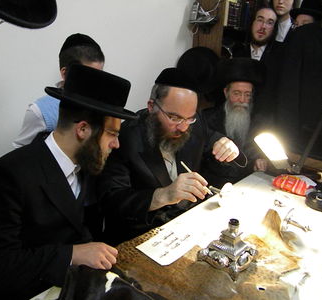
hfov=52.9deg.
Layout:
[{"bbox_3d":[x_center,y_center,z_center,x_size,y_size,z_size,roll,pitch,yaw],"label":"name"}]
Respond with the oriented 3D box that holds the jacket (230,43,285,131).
[{"bbox_3d":[0.669,-0.340,2.220,0.480,0.750,0.300,3,22,8],"label":"jacket"}]

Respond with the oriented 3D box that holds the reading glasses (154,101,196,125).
[{"bbox_3d":[0.053,-0.160,1.290,0.140,0.050,0.140,5,34,-42],"label":"reading glasses"}]

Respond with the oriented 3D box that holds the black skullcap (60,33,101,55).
[{"bbox_3d":[-0.344,-0.457,1.400,0.170,0.085,0.180,-12,29,-39],"label":"black skullcap"}]

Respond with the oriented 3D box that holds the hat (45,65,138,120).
[{"bbox_3d":[-0.229,-0.213,1.130,0.345,0.135,0.305,16,13,-11],"label":"hat"}]

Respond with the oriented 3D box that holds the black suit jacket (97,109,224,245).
[{"bbox_3d":[-0.002,0.097,1.390,0.520,0.590,0.430,-19,29,-39],"label":"black suit jacket"}]

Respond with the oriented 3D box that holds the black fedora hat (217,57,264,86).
[{"bbox_3d":[0.450,-0.439,1.820,0.275,0.135,0.300,-3,22,-6],"label":"black fedora hat"}]

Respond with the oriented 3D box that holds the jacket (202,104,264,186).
[{"bbox_3d":[0.436,0.026,1.870,0.500,0.600,0.380,-2,22,-5],"label":"jacket"}]

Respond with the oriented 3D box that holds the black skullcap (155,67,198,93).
[{"bbox_3d":[0.064,-0.277,1.290,0.170,0.090,0.180,20,19,-7],"label":"black skullcap"}]

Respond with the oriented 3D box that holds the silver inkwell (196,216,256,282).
[{"bbox_3d":[0.219,0.291,1.018,0.138,0.138,0.138,20,29,40],"label":"silver inkwell"}]

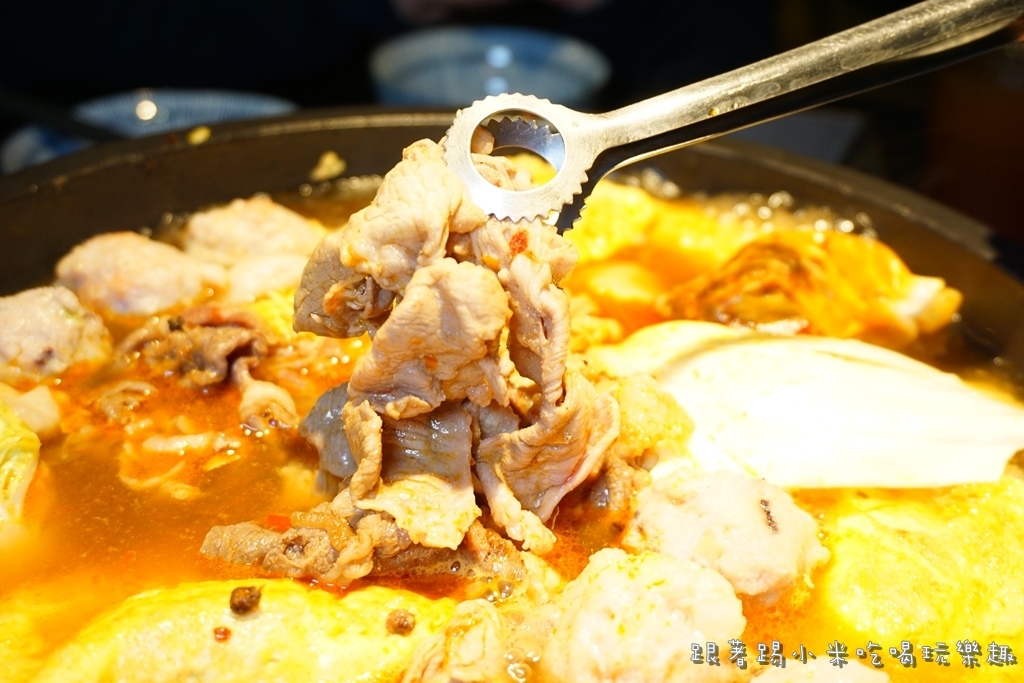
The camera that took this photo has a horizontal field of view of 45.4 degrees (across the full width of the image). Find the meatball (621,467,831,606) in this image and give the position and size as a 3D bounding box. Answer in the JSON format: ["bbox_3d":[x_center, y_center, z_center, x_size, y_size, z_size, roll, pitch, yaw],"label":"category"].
[{"bbox_3d":[0.050,0.048,0.290,0.049,0.035,0.042,11,29,18],"label":"meatball"}]

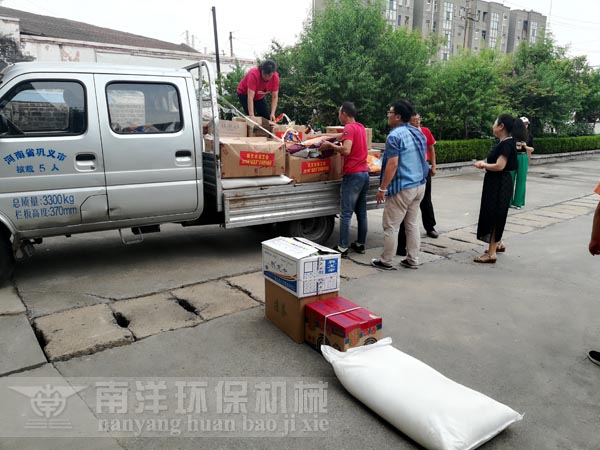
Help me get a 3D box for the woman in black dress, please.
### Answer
[{"bbox_3d":[2.181,-0.404,4.950,0.500,1.590,0.460,4,13,21],"label":"woman in black dress"}]

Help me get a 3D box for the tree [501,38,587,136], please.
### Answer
[{"bbox_3d":[12.694,-6.713,23.454,4.100,5.800,4.100,5,13,27],"label":"tree"}]

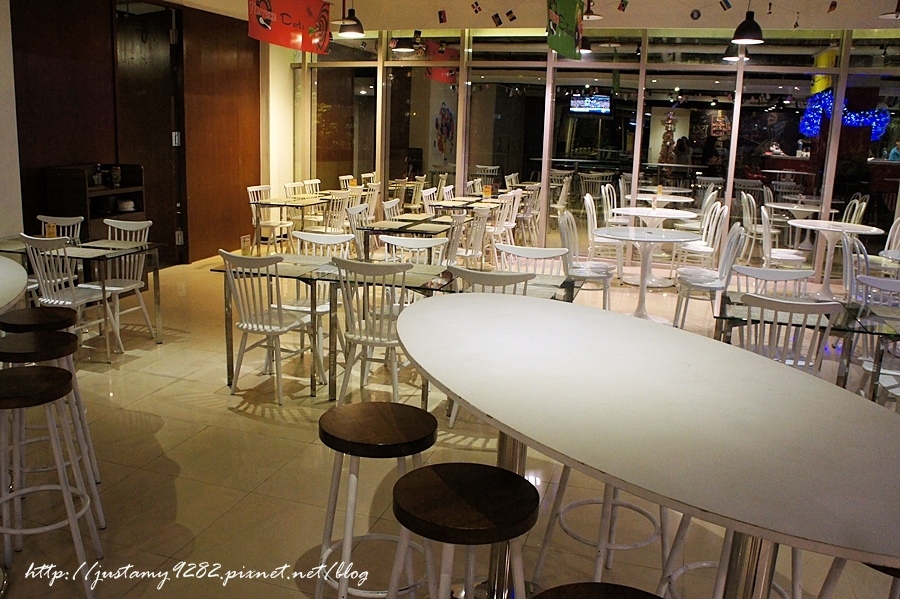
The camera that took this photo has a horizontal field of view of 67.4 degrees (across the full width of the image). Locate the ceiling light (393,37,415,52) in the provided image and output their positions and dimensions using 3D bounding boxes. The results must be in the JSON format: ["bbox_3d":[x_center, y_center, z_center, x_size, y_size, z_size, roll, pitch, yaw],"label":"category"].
[{"bbox_3d":[-0.663,-3.655,9.614,0.320,0.280,0.320,6,13,16],"label":"ceiling light"}]

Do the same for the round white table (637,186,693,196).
[{"bbox_3d":[3.626,-1.485,11.520,0.936,0.778,0.936,6,14,18],"label":"round white table"}]

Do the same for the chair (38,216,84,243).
[{"bbox_3d":[-3.119,-0.161,5.152,0.470,0.880,0.500,4,13,11],"label":"chair"}]

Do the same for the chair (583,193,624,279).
[{"bbox_3d":[1.749,-0.684,7.692,0.500,0.910,0.420,4,13,7],"label":"chair"}]

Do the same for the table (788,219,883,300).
[{"bbox_3d":[4.052,-0.400,7.141,0.910,0.755,0.910,6,13,16],"label":"table"}]

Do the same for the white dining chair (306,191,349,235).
[{"bbox_3d":[-1.437,-0.835,8.048,0.473,0.886,0.453,6,14,18],"label":"white dining chair"}]

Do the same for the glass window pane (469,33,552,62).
[{"bbox_3d":[0.754,-3.237,8.660,1.050,0.400,0.040,6,13,16],"label":"glass window pane"}]

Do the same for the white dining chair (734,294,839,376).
[{"bbox_3d":[1.694,0.392,3.506,0.470,0.880,0.500,6,14,16],"label":"white dining chair"}]

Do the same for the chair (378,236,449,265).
[{"bbox_3d":[-0.280,0.043,4.344,0.480,0.835,0.500,4,13,11],"label":"chair"}]

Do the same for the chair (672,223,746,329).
[{"bbox_3d":[2.105,-0.187,5.556,0.500,0.910,0.420,6,13,16],"label":"chair"}]

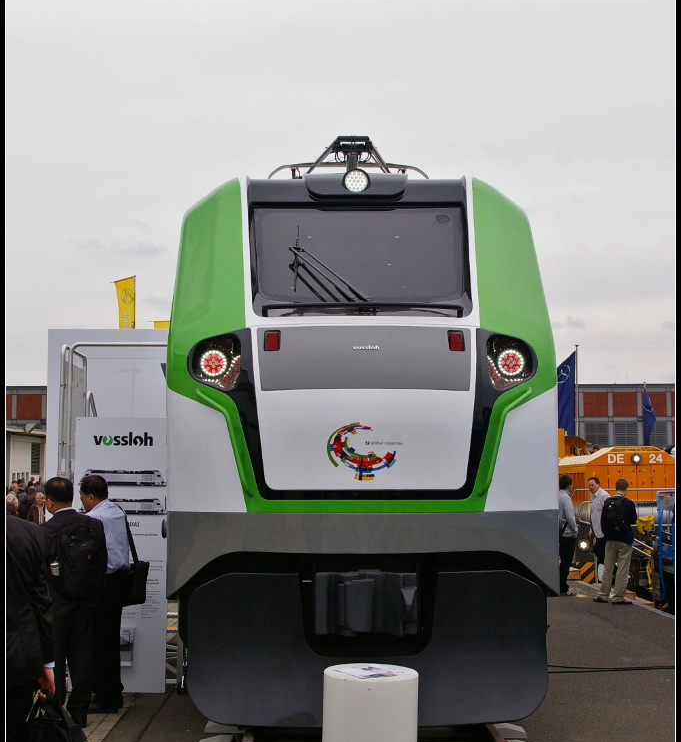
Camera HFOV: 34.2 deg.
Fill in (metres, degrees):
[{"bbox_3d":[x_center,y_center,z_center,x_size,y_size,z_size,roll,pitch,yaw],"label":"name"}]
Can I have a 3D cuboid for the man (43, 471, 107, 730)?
[{"bbox_3d":[-1.850,1.590,7.680,0.450,1.700,0.330,2,-6,-20],"label":"man"}]

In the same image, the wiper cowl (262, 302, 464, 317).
[{"bbox_3d":[0.158,-0.422,7.600,1.390,0.120,0.200,0,-5,-2],"label":"wiper cowl"}]

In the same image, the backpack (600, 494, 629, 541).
[{"bbox_3d":[3.856,2.062,15.600,0.330,0.580,0.220,-3,-6,23],"label":"backpack"}]

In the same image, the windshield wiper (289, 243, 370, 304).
[{"bbox_3d":[-0.082,-0.689,7.600,0.540,0.480,0.100,1,-25,-2],"label":"windshield wiper"}]

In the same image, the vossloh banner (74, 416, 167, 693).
[{"bbox_3d":[-1.756,1.463,8.922,0.726,2.190,0.060,0,-5,-2],"label":"vossloh banner"}]

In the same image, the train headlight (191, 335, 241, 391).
[{"bbox_3d":[-0.846,-0.051,7.500,0.330,0.370,0.200,-1,-6,7],"label":"train headlight"}]

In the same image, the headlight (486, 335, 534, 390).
[{"bbox_3d":[1.150,-0.058,7.500,0.330,0.370,0.200,1,-6,-7],"label":"headlight"}]

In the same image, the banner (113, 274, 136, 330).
[{"bbox_3d":[-9.006,-2.386,46.000,1.100,3.200,0.250,-3,-6,30],"label":"banner"}]

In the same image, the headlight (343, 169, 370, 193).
[{"bbox_3d":[0.119,-1.411,8.250,0.205,0.180,0.120,0,-6,-1],"label":"headlight"}]

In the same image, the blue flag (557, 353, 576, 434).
[{"bbox_3d":[9.657,1.234,48.000,1.150,4.100,0.300,-1,-6,15],"label":"blue flag"}]

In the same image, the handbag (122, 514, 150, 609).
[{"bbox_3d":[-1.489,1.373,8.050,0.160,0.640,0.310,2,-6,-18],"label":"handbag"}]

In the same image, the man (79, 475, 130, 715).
[{"bbox_3d":[-1.757,1.640,8.210,0.320,1.708,0.470,-4,-7,39],"label":"man"}]

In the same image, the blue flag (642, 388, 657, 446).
[{"bbox_3d":[16.169,2.381,58.000,0.800,3.100,0.350,-1,-6,11],"label":"blue flag"}]

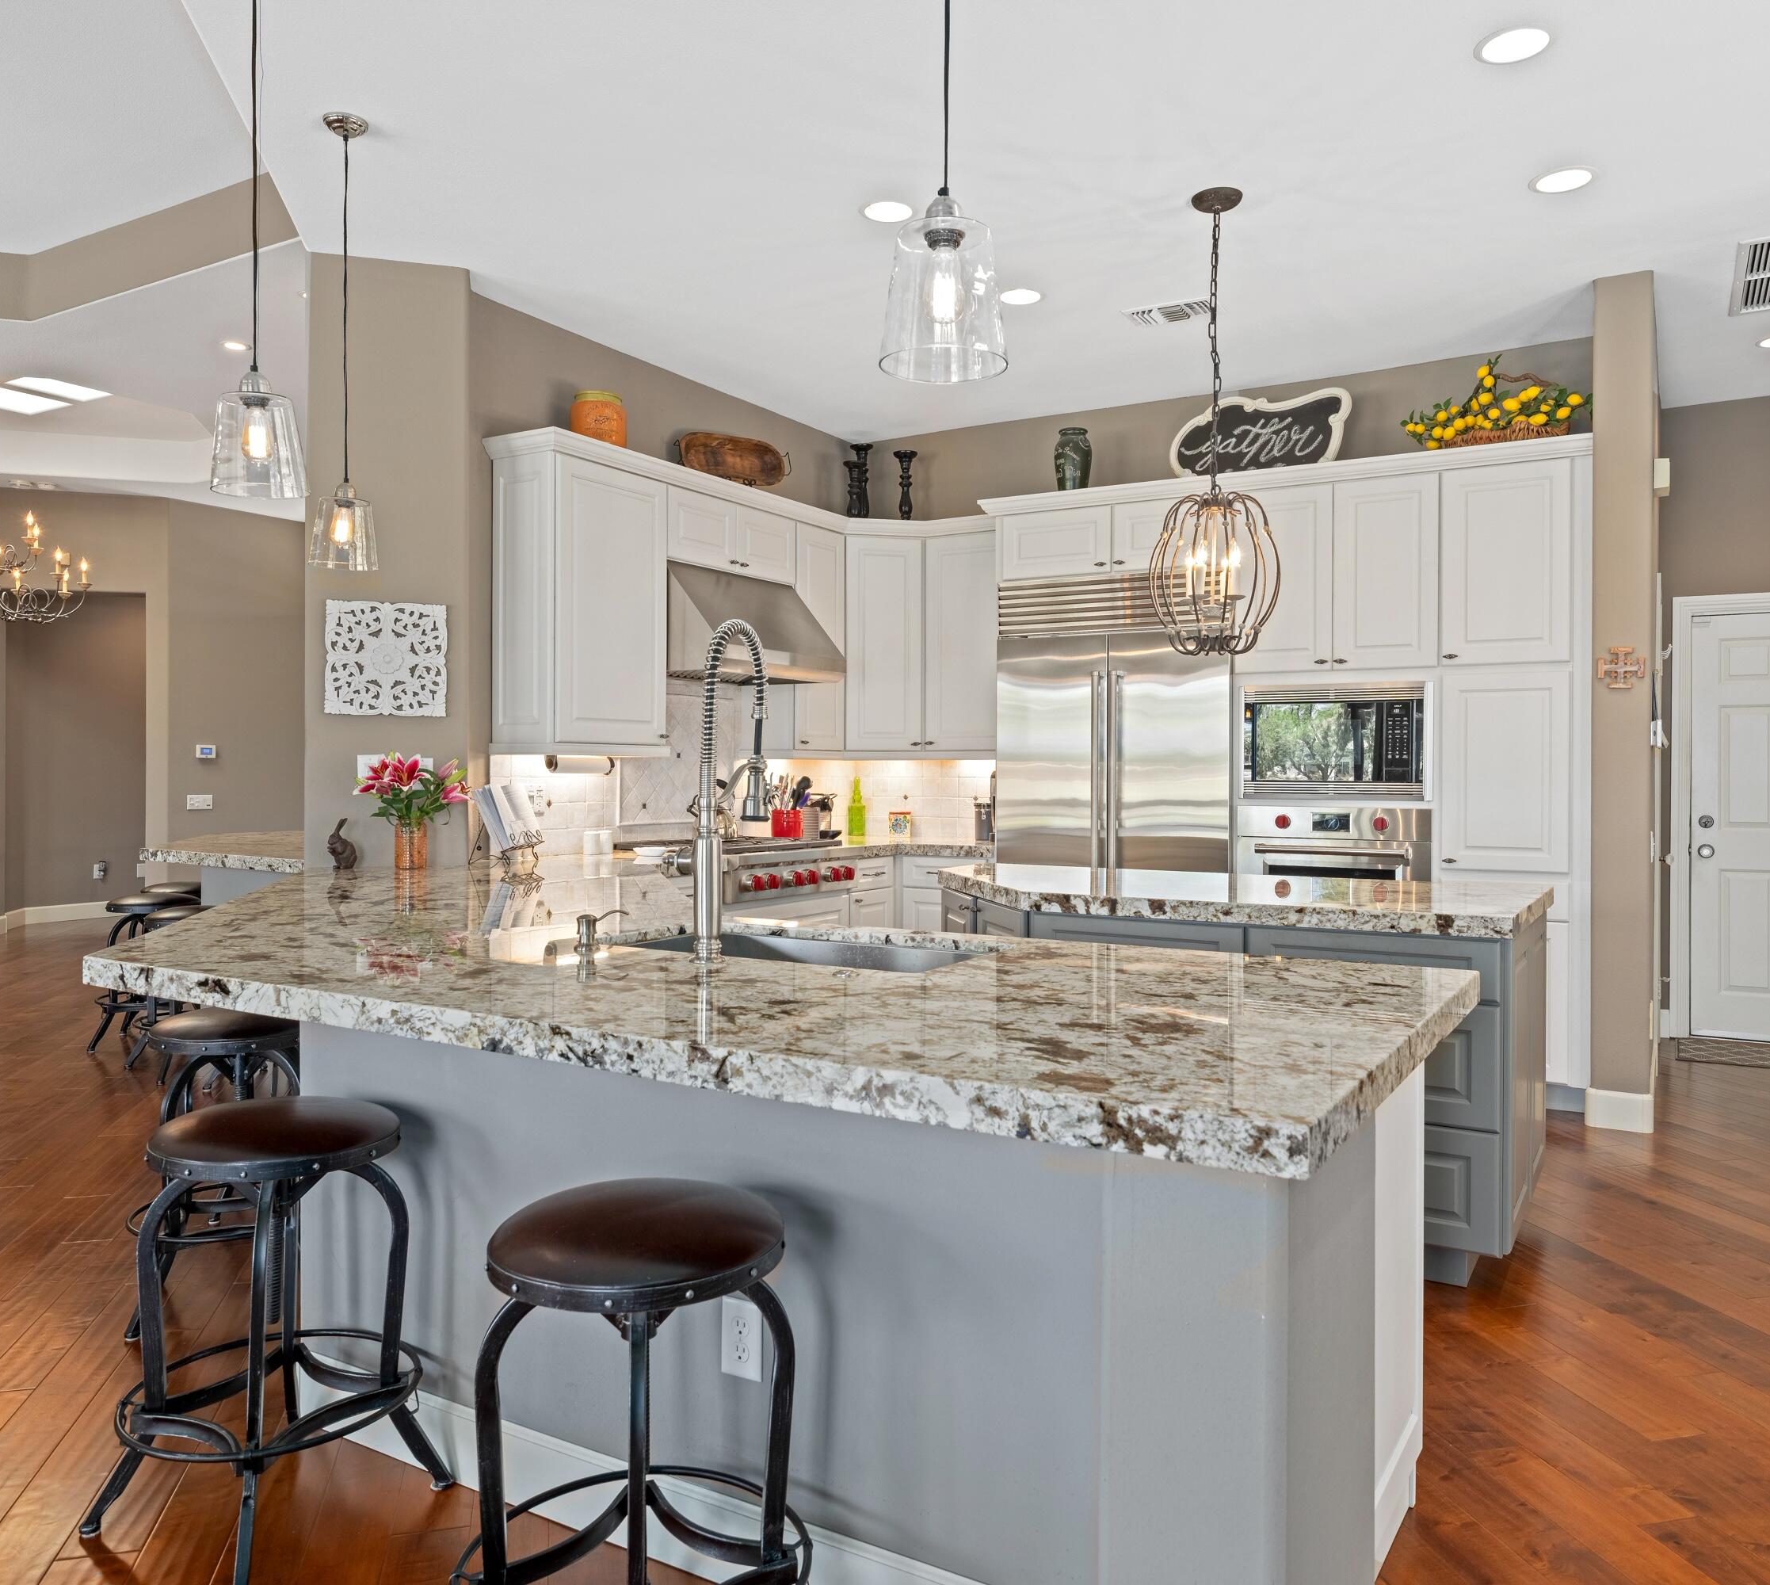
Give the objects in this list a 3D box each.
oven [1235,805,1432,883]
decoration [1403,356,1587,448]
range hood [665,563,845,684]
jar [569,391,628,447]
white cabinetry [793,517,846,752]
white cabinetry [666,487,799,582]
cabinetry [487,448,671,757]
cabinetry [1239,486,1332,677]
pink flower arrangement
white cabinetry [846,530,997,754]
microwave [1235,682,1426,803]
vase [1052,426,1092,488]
[{"bbox_3d":[1.950,0.421,5.579,0.757,0.715,0.600,0,1,31],"label":"oven"},{"bbox_3d":[2.431,-1.514,5.245,0.670,0.430,0.360,0,1,31],"label":"decoration"},{"bbox_3d":[-0.687,-0.740,5.787,0.630,0.440,0.930,1,1,31],"label":"range hood"},{"bbox_3d":[-1.141,-1.442,5.257,0.225,0.310,0.225,0,1,0],"label":"jar"},{"bbox_3d":[-0.443,-0.737,6.442,0.320,1.070,0.420,0,1,31],"label":"white cabinetry"},{"bbox_3d":[-0.784,-1.112,5.868,0.320,0.310,0.915,0,1,31],"label":"white cabinetry"},{"bbox_3d":[-1.171,-0.692,5.113,0.340,1.075,0.620,1,1,31],"label":"cabinetry"},{"bbox_3d":[1.758,-0.858,5.593,0.380,0.745,0.480,1,1,31],"label":"cabinetry"},{"bbox_3d":[-1.653,-0.003,4.620,0.400,0.265,0.330,0,0,-14],"label":"pink flower arrangement"},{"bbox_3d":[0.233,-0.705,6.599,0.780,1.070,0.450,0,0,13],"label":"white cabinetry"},{"bbox_3d":[1.900,-0.205,5.502,0.720,0.475,0.420,1,1,31],"label":"microwave"},{"bbox_3d":[0.872,-1.539,6.159,0.185,0.340,0.185,0,1,0],"label":"vase"}]

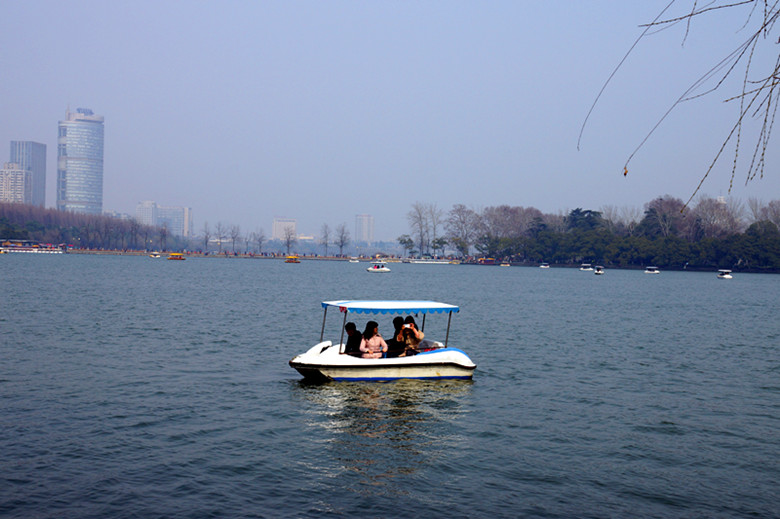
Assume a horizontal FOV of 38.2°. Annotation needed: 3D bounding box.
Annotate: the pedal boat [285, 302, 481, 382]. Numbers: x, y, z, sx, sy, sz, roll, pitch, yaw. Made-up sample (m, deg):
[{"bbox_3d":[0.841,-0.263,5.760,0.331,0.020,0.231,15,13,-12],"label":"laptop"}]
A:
[{"bbox_3d":[-0.162,1.537,21.500,3.450,1.500,1.600,1,0,-19],"label":"pedal boat"}]

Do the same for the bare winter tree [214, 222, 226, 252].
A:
[{"bbox_3d":[-71.510,-9.070,475.000,5.000,13.080,5.000,1,0,0],"label":"bare winter tree"}]

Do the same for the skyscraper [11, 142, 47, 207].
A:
[{"bbox_3d":[-474.536,-84.785,1480.000,28.000,141.000,38.000,1,0,6],"label":"skyscraper"}]

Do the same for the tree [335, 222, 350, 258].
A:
[{"bbox_3d":[-18.985,-7.794,450.000,6.400,13.990,6.400,1,0,0],"label":"tree"}]

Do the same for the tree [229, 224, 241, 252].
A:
[{"bbox_3d":[-65.603,-8.649,475.000,5.000,12.230,5.000,1,0,0],"label":"tree"}]

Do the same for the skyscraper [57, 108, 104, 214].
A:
[{"bbox_3d":[-349.112,-91.367,1270.000,50.000,157.000,47.000,1,0,-6],"label":"skyscraper"}]

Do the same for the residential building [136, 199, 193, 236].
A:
[{"bbox_3d":[-321.876,-48.317,1600.000,78.000,70.000,36.000,1,0,-18],"label":"residential building"}]

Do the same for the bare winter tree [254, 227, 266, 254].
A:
[{"bbox_3d":[-54.634,-7.805,475.000,5.200,12.230,5.200,1,0,0],"label":"bare winter tree"}]

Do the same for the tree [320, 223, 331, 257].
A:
[{"bbox_3d":[-25.779,-7.794,450.000,4.500,13.990,4.500,1,0,0],"label":"tree"}]

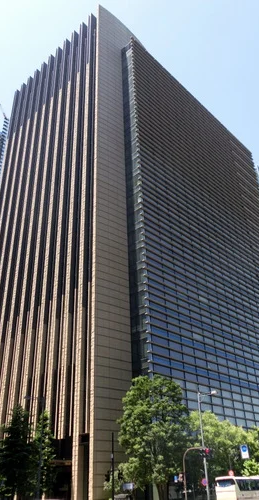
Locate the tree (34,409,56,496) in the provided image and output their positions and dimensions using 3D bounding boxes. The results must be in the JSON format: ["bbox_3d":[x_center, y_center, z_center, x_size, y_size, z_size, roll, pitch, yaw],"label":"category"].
[{"bbox_3d":[-9.196,22.933,45.835,2.700,10.170,2.700,-2,-30,0],"label":"tree"}]

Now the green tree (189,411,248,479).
[{"bbox_3d":[12.516,28.567,58.339,7.600,11.710,7.600,-2,-30,0],"label":"green tree"}]

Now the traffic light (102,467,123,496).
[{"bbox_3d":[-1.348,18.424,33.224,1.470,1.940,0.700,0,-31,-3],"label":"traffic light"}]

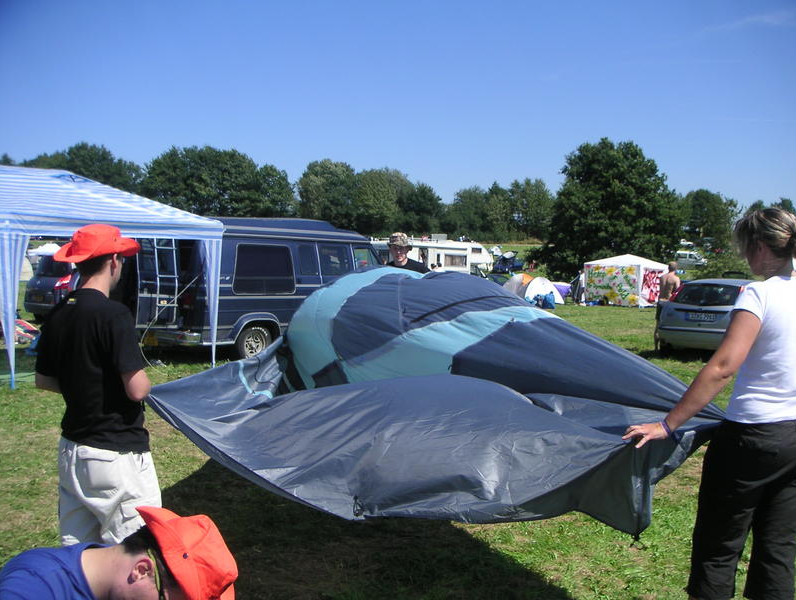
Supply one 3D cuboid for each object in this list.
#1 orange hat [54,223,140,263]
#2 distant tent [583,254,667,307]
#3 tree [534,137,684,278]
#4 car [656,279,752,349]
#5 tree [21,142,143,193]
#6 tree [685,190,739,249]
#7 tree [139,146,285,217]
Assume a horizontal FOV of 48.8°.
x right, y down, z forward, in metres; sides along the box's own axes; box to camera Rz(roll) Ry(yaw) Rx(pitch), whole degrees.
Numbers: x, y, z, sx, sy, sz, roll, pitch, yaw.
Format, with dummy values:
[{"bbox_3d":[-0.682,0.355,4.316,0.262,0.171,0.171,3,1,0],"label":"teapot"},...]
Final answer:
[{"bbox_3d":[-1.232,-0.236,3.600,0.345,0.150,0.300,-7,7,-36],"label":"orange hat"},{"bbox_3d":[11.264,-0.966,43.153,2.960,2.560,2.960,3,3,42],"label":"distant tent"},{"bbox_3d":[16.060,-6.828,67.000,11.100,11.000,10.400,1,2,0],"label":"tree"},{"bbox_3d":[6.700,0.240,17.900,1.720,1.430,4.150,3,3,32],"label":"car"},{"bbox_3d":[-37.842,-12.973,105.000,14.000,11.700,10.500,1,2,0],"label":"tree"},{"bbox_3d":[64.052,-17.320,180.000,11.000,11.070,11.000,1,2,0],"label":"tree"},{"bbox_3d":[-28.835,-16.343,138.000,22.000,15.560,16.000,1,2,0],"label":"tree"}]

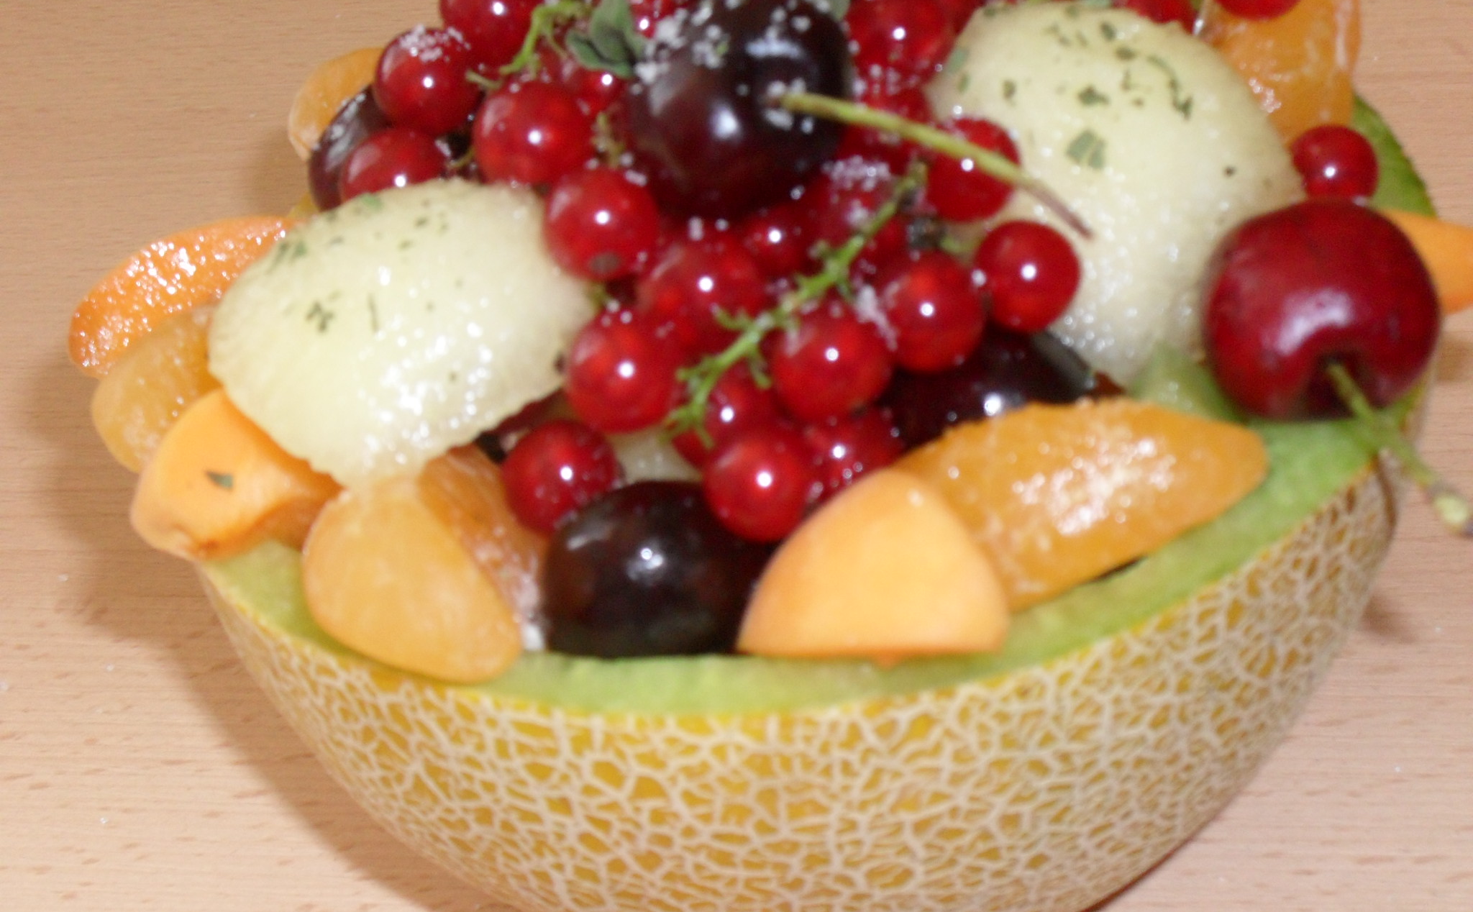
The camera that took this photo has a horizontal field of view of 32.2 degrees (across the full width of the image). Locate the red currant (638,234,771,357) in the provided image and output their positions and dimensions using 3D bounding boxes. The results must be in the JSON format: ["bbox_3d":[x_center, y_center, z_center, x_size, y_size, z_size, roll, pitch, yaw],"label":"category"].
[{"bbox_3d":[-0.003,-0.015,0.240,0.012,0.012,0.012,1,37,0],"label":"red currant"}]

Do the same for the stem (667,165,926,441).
[{"bbox_3d":[0.005,-0.015,0.234,0.008,0.006,0.035,43,77,0],"label":"stem"}]

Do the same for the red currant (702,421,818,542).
[{"bbox_3d":[0.002,0.002,0.235,0.011,0.011,0.011,-4,37,0],"label":"red currant"}]

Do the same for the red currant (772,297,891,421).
[{"bbox_3d":[0.009,-0.009,0.236,0.011,0.011,0.011,1,37,0],"label":"red currant"}]

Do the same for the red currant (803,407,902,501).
[{"bbox_3d":[0.010,0.000,0.237,0.010,0.010,0.010,1,37,0],"label":"red currant"}]

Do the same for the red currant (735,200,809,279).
[{"bbox_3d":[0.004,-0.022,0.261,0.009,0.009,0.009,-6,34,0],"label":"red currant"}]

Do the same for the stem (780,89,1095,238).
[{"bbox_3d":[0.018,-0.027,0.231,0.033,0.004,0.004,27,0,20],"label":"stem"}]

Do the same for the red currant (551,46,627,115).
[{"bbox_3d":[-0.014,-0.039,0.265,0.011,0.011,0.011,0,32,0],"label":"red currant"}]

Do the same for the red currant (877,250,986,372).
[{"bbox_3d":[0.019,-0.014,0.251,0.011,0.011,0.011,0,32,0],"label":"red currant"}]

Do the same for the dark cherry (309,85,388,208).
[{"bbox_3d":[-0.038,-0.032,0.289,0.021,0.021,0.021,0,32,0],"label":"dark cherry"}]

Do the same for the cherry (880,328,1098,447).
[{"bbox_3d":[0.025,-0.005,0.253,0.021,0.019,0.021,-6,34,0],"label":"cherry"}]

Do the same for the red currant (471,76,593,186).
[{"bbox_3d":[-0.020,-0.031,0.246,0.011,0.011,0.011,1,37,0],"label":"red currant"}]

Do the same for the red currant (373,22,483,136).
[{"bbox_3d":[-0.030,-0.037,0.251,0.011,0.011,0.011,-4,37,0],"label":"red currant"}]

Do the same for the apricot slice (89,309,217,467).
[{"bbox_3d":[-0.058,-0.007,0.275,0.026,0.017,0.018,-15,36,-14],"label":"apricot slice"}]

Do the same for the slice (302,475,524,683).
[{"bbox_3d":[-0.031,0.011,0.246,0.022,0.020,0.023,8,37,19],"label":"slice"}]

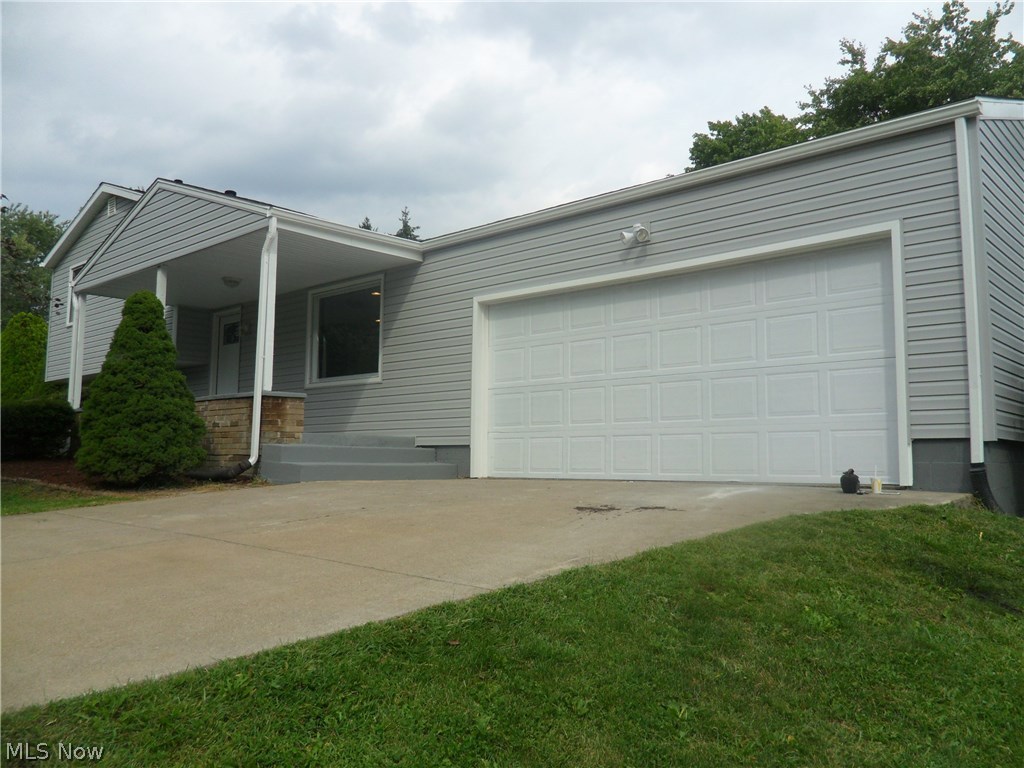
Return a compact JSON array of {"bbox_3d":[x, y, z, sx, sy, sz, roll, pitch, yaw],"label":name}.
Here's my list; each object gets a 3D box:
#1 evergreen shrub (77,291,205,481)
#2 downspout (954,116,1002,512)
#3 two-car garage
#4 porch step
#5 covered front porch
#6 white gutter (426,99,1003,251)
[{"bbox_3d":[-4.481,0.048,9.673,1.548,2.361,1.548,-4,-7,42],"label":"evergreen shrub"},{"bbox_3d":[3.645,-0.590,6.249,0.198,3.135,0.129,-4,-7,42],"label":"downspout"},{"bbox_3d":[1.502,-0.050,8.425,4.841,2.133,0.060,-4,-7,42],"label":"two-car garage"},{"bbox_3d":[-1.778,0.876,9.607,0.838,0.546,2.301,-4,-7,42],"label":"porch step"},{"bbox_3d":[-4.358,-0.768,12.091,6.478,4.266,2.331,-4,-7,42],"label":"covered front porch"},{"bbox_3d":[1.276,-2.008,8.521,6.666,0.139,0.139,-4,-7,42],"label":"white gutter"}]

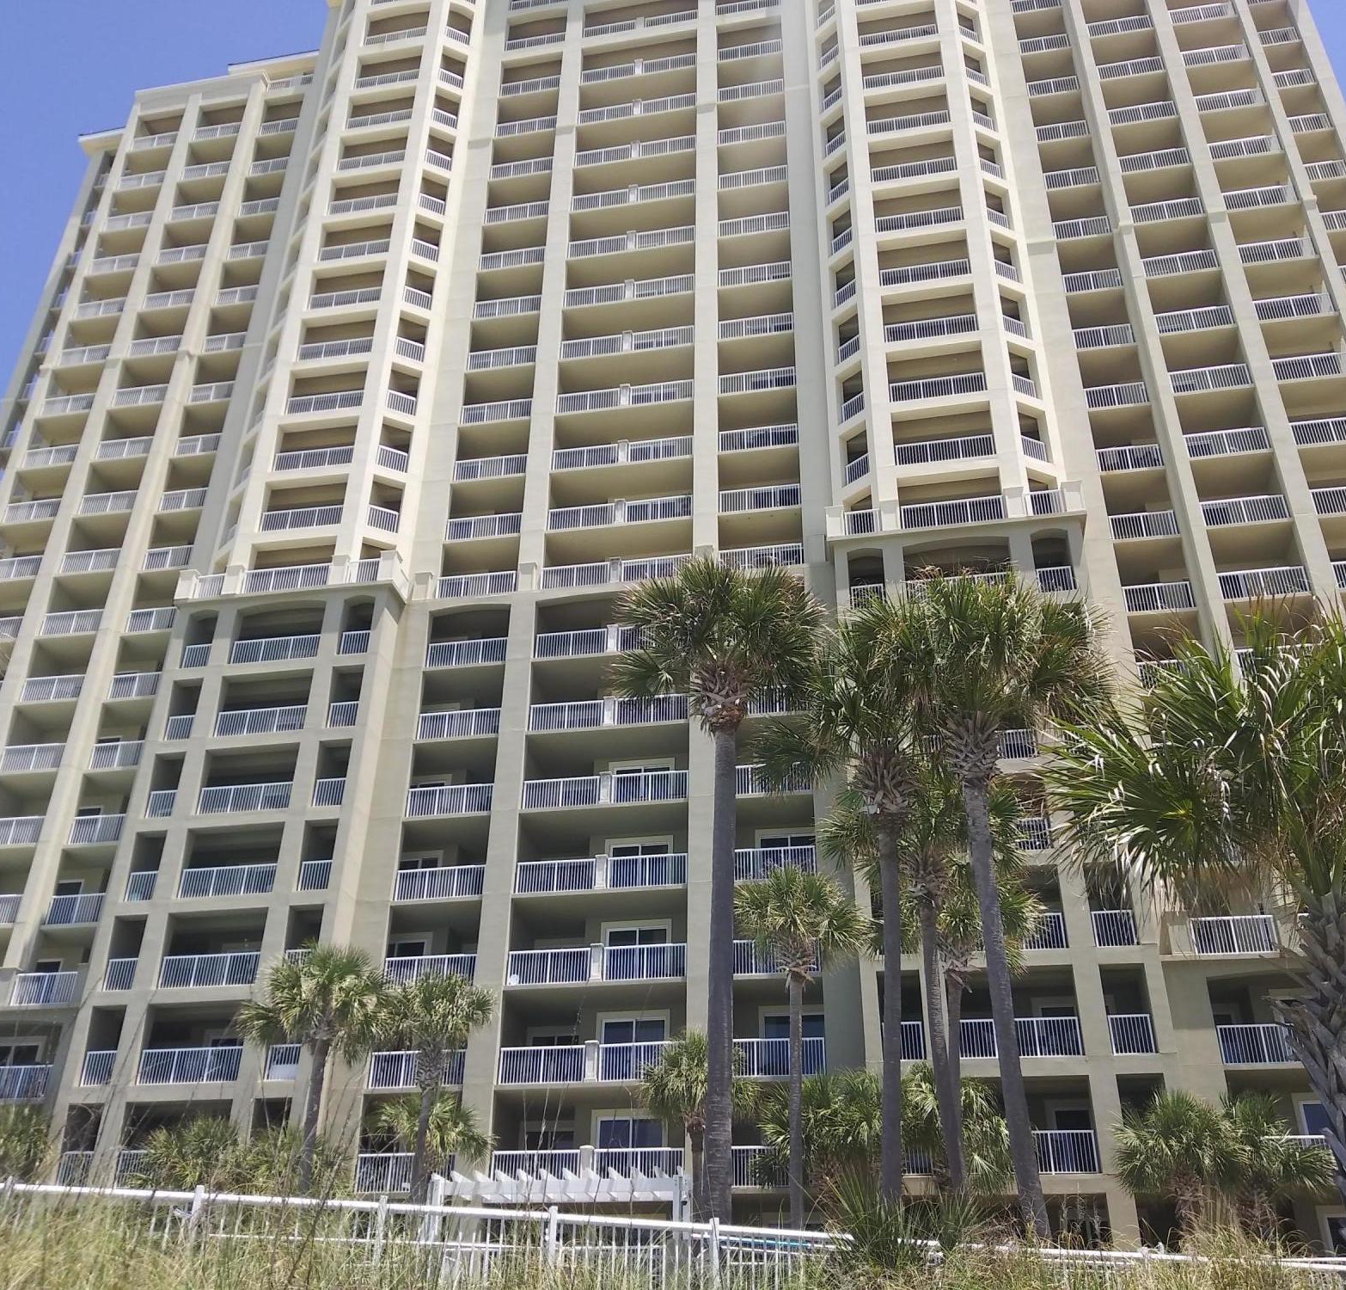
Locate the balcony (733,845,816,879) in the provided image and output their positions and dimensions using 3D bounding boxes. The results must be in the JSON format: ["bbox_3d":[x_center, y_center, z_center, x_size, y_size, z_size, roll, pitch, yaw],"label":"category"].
[{"bbox_3d":[3.150,7.323,41.311,3.042,1.200,1.500,-5,-31,10],"label":"balcony"}]

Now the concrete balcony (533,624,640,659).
[{"bbox_3d":[-2.154,0.081,48.195,5.890,1.100,1.200,-5,-31,10],"label":"concrete balcony"}]

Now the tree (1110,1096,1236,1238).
[{"bbox_3d":[11.102,11.595,28.524,2.900,3.324,2.900,-10,-32,17],"label":"tree"}]

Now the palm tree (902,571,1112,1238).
[{"bbox_3d":[5.390,3.616,19.153,3.255,10.900,3.255,-5,-31,10],"label":"palm tree"}]

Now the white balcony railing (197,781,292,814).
[{"bbox_3d":[-14.759,5.362,44.761,3.427,1.013,0.100,-5,-31,10],"label":"white balcony railing"}]

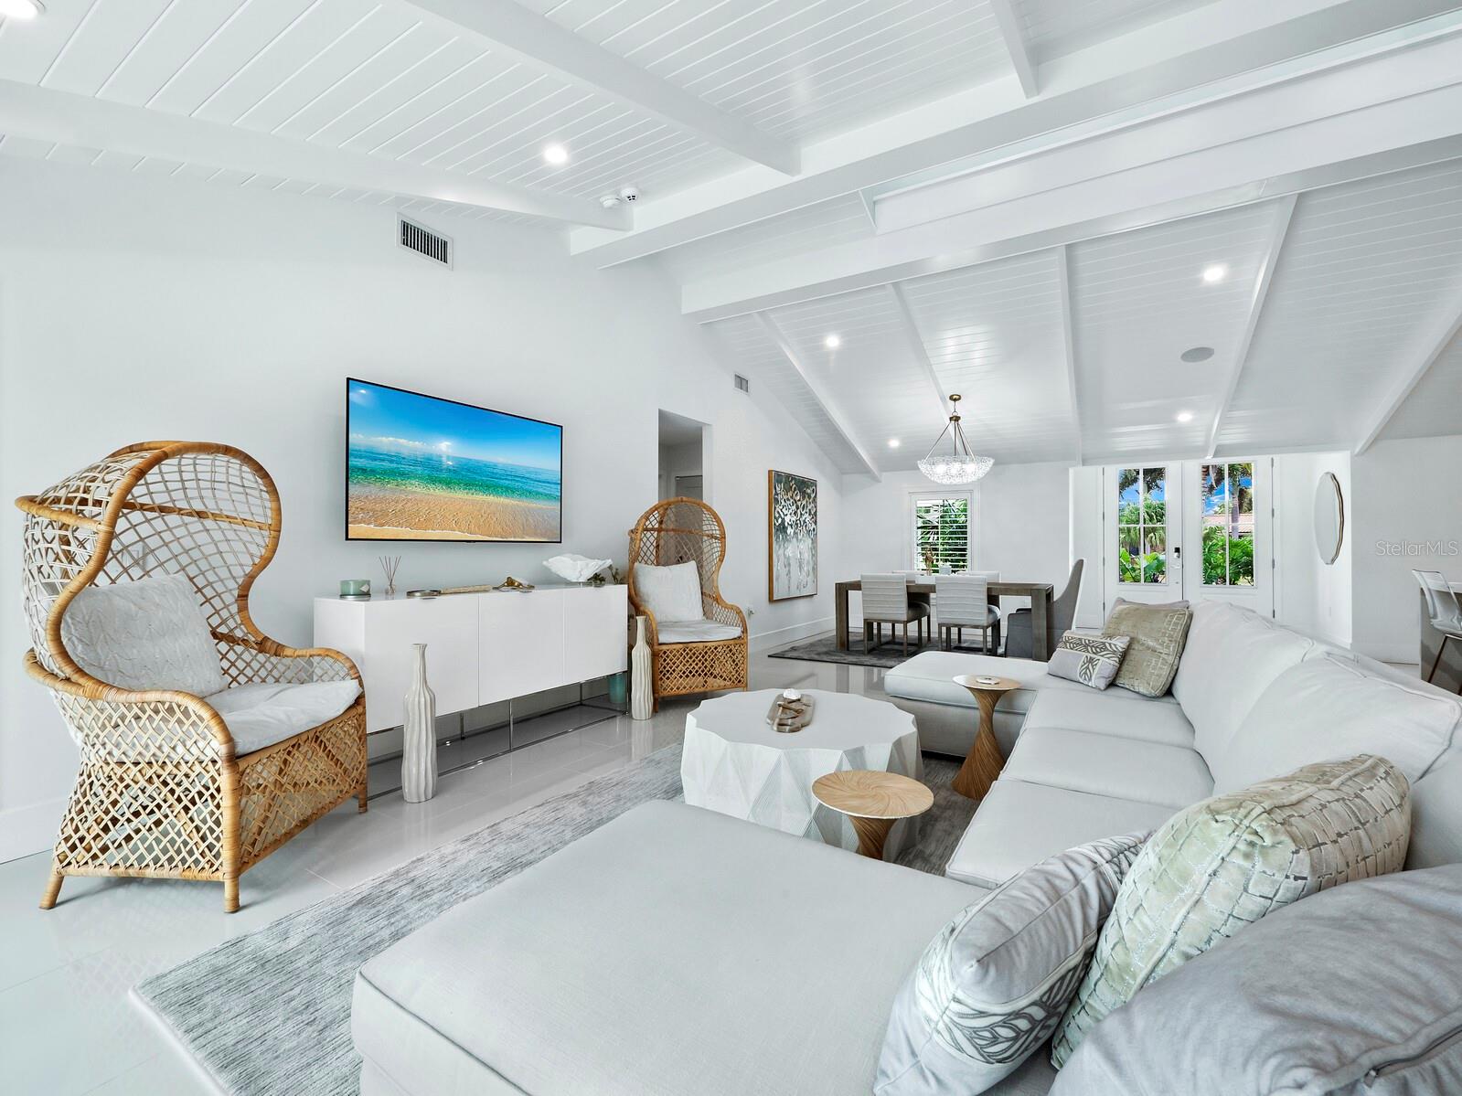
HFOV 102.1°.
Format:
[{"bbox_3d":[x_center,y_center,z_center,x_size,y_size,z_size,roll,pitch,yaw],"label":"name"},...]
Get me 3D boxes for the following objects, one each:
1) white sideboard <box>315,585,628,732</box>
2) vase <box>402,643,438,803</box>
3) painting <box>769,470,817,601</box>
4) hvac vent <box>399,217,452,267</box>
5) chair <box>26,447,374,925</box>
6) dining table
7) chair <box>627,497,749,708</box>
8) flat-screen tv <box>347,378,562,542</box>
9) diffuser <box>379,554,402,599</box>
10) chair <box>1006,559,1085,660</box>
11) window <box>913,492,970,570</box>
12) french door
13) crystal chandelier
[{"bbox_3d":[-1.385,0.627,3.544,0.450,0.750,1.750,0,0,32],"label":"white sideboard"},{"bbox_3d":[-1.487,0.820,2.830,0.170,0.730,0.170,0,0,33],"label":"vase"},{"bbox_3d":[0.818,-0.133,7.532,0.070,1.560,1.250,0,0,32],"label":"painting"},{"bbox_3d":[-1.870,-1.870,3.620,0.030,0.195,0.345,0,0,33],"label":"hvac vent"},{"bbox_3d":[-2.003,0.375,2.215,0.900,1.540,0.750,0,0,0],"label":"chair"},{"bbox_3d":[2.456,0.792,6.870,2.200,0.765,0.980,0,0,30],"label":"dining table"},{"bbox_3d":[-0.390,0.400,4.810,0.780,1.570,0.900,0,0,-25],"label":"chair"},{"bbox_3d":[-1.597,-0.454,3.640,0.050,0.830,1.440,0,0,32],"label":"flat-screen tv"},{"bbox_3d":[-1.820,0.153,3.160,0.110,0.215,0.120,0,0,33],"label":"diffuser"},{"bbox_3d":[3.333,0.654,6.273,0.690,1.070,0.620,0,0,30],"label":"chair"},{"bbox_3d":[2.860,-0.170,8.070,0.800,1.160,0.100,0,0,30],"label":"window"},{"bbox_3d":[6.442,-0.001,8.415,1.930,2.430,0.080,0,0,30],"label":"french door"},{"bbox_3d":[2.530,-1.220,6.650,0.860,1.010,0.860,0,0,30],"label":"crystal chandelier"}]

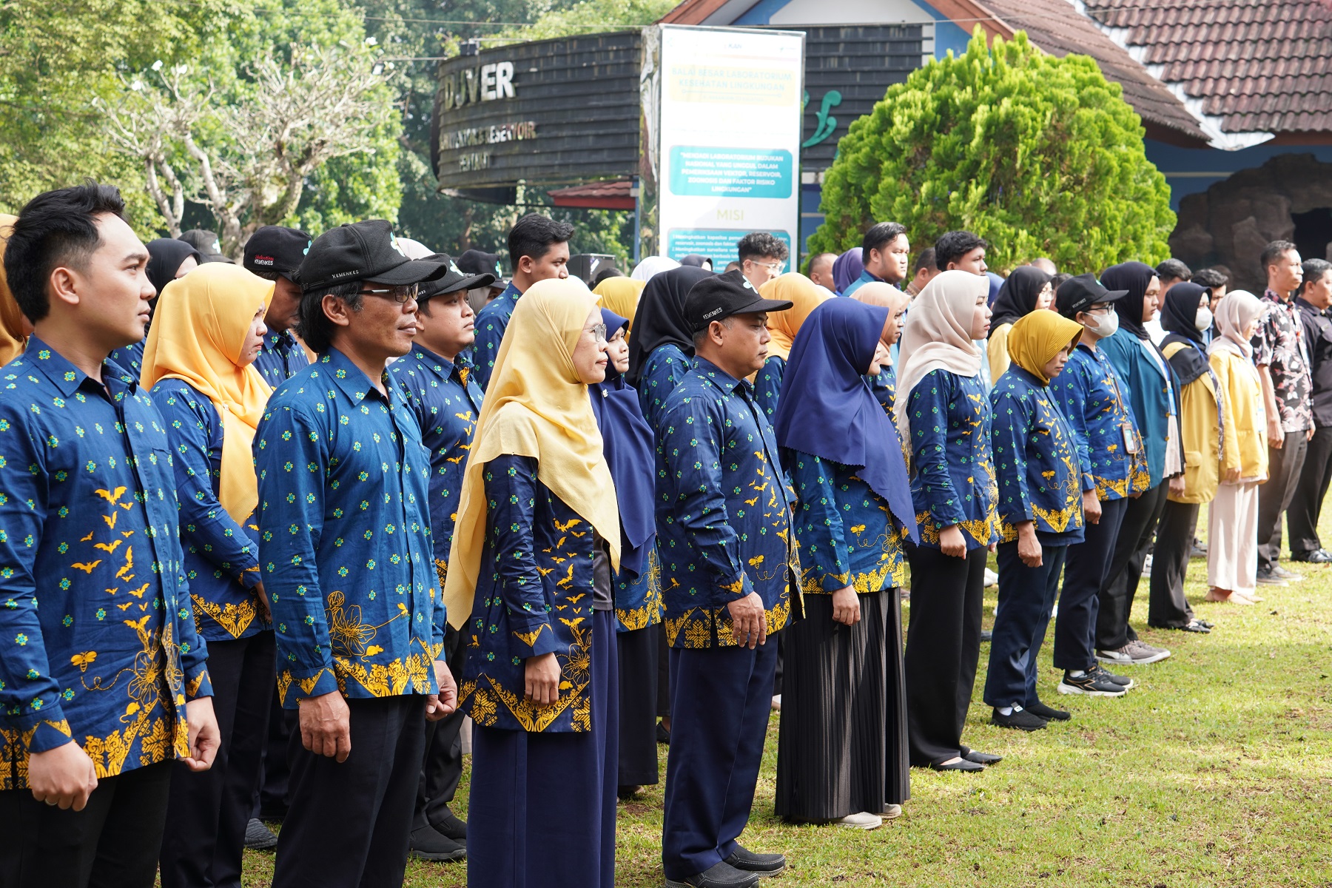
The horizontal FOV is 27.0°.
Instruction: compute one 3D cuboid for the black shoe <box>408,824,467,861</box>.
[{"bbox_3d":[-0.655,1.095,7.680,0.280,0.110,0.110,2,4,24],"label":"black shoe"}]

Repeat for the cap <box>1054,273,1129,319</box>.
[{"bbox_3d":[1.670,-0.580,10.850,0.275,0.155,0.180,2,4,20],"label":"cap"}]

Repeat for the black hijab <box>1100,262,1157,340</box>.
[{"bbox_3d":[1.901,-0.587,11.430,0.240,0.330,0.210,2,4,27],"label":"black hijab"}]

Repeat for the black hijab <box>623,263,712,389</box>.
[{"bbox_3d":[0.043,-0.390,9.200,0.320,0.430,0.320,2,4,24],"label":"black hijab"}]

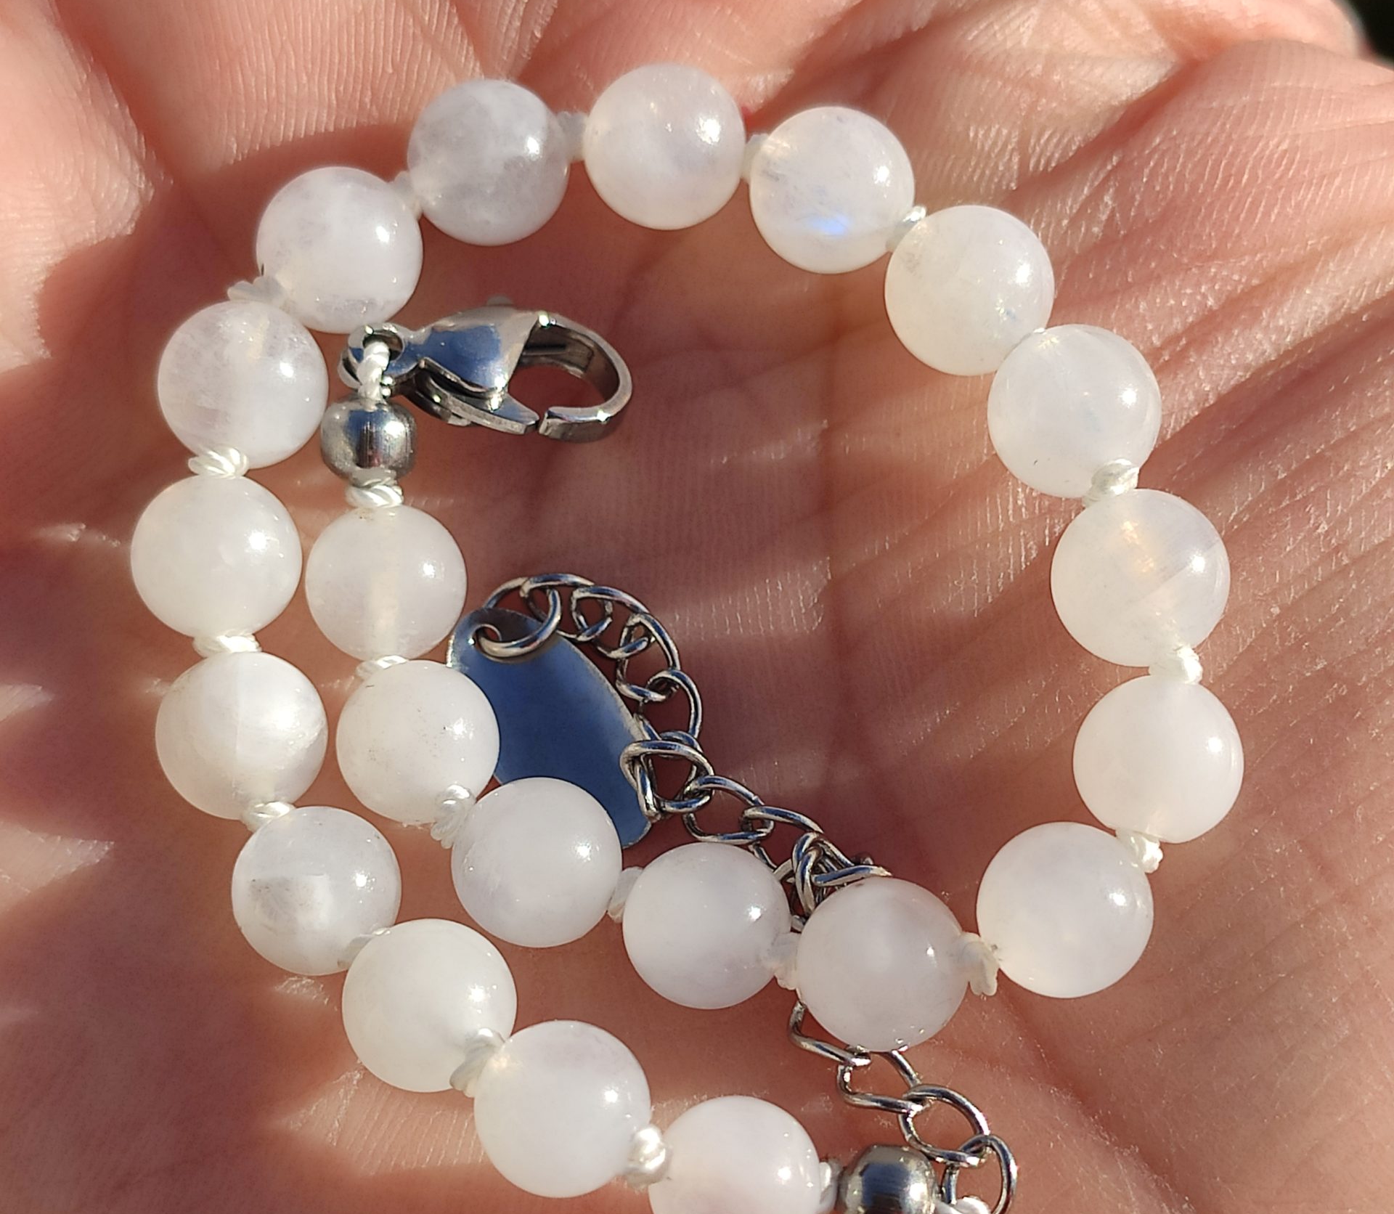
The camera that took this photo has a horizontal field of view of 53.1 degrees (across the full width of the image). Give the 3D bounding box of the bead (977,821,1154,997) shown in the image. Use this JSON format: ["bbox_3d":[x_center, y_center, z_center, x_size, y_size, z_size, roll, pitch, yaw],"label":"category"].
[{"bbox_3d":[0.013,0.011,0.051,0.006,0.006,0.006,0,70,0],"label":"bead"}]

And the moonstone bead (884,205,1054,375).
[{"bbox_3d":[0.013,-0.015,0.066,0.008,0.008,0.008,0,60,0],"label":"moonstone bead"}]

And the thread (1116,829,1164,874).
[{"bbox_3d":[0.020,0.011,0.063,0.003,0.002,0.002,32,69,14],"label":"thread"}]

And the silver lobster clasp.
[{"bbox_3d":[-0.010,-0.011,0.066,0.014,0.003,0.007,6,69,0],"label":"silver lobster clasp"}]

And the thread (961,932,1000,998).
[{"bbox_3d":[0.013,0.016,0.064,0.002,0.003,0.003,-12,66,-5],"label":"thread"}]

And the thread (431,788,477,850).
[{"bbox_3d":[-0.012,0.010,0.067,0.002,0.002,0.003,37,65,0],"label":"thread"}]

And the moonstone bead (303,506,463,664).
[{"bbox_3d":[-0.015,-0.001,0.069,0.008,0.008,0.008,0,60,0],"label":"moonstone bead"}]

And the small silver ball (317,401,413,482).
[{"bbox_3d":[-0.013,-0.007,0.055,0.004,0.004,0.003,2,102,0],"label":"small silver ball"}]

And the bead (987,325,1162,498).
[{"bbox_3d":[0.017,-0.009,0.064,0.008,0.008,0.008,0,60,0],"label":"bead"}]

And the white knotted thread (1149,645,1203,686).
[{"bbox_3d":[0.022,0.003,0.063,0.003,0.002,0.002,-9,66,-4],"label":"white knotted thread"}]

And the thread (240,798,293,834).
[{"bbox_3d":[-0.020,0.010,0.064,0.003,0.002,0.001,-27,86,-8],"label":"thread"}]

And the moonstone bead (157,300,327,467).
[{"bbox_3d":[-0.021,-0.011,0.066,0.008,0.008,0.008,0,60,0],"label":"moonstone bead"}]

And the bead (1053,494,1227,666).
[{"bbox_3d":[0.020,-0.001,0.063,0.008,0.008,0.008,0,65,0],"label":"bead"}]

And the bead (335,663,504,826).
[{"bbox_3d":[-0.013,0.006,0.066,0.008,0.008,0.008,0,65,0],"label":"bead"}]

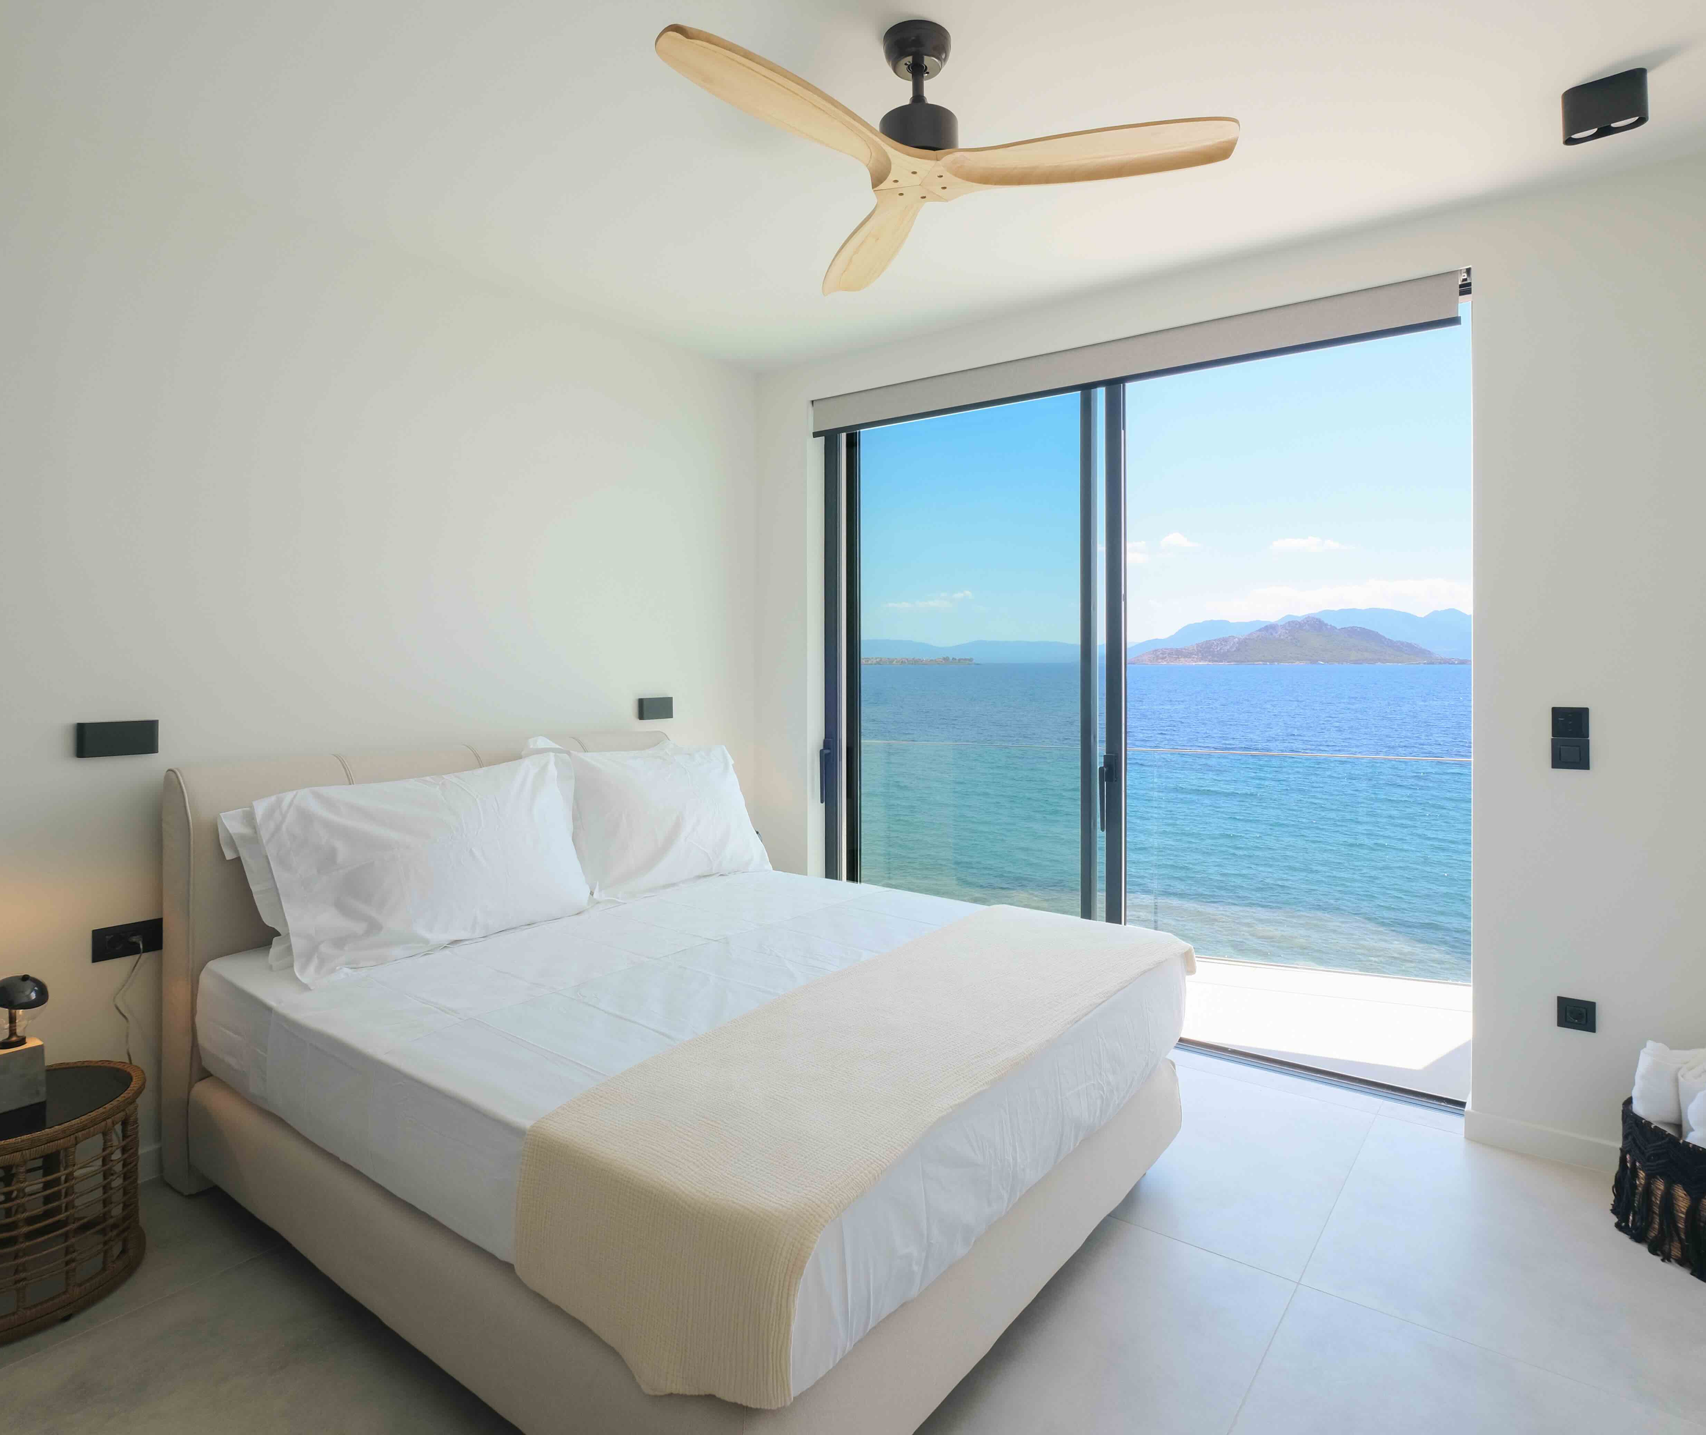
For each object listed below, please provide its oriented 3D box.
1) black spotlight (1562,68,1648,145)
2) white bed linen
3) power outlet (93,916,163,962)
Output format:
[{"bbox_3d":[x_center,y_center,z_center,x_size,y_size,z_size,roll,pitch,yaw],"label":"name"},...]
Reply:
[{"bbox_3d":[1.696,-1.375,2.025,0.150,0.110,0.085,1,2,36],"label":"black spotlight"},{"bbox_3d":[-0.408,0.779,2.467,2.050,0.290,1.670,1,2,36],"label":"white bed linen"},{"bbox_3d":[-1.948,0.599,2.414,0.013,0.086,0.152,1,2,36],"label":"power outlet"}]

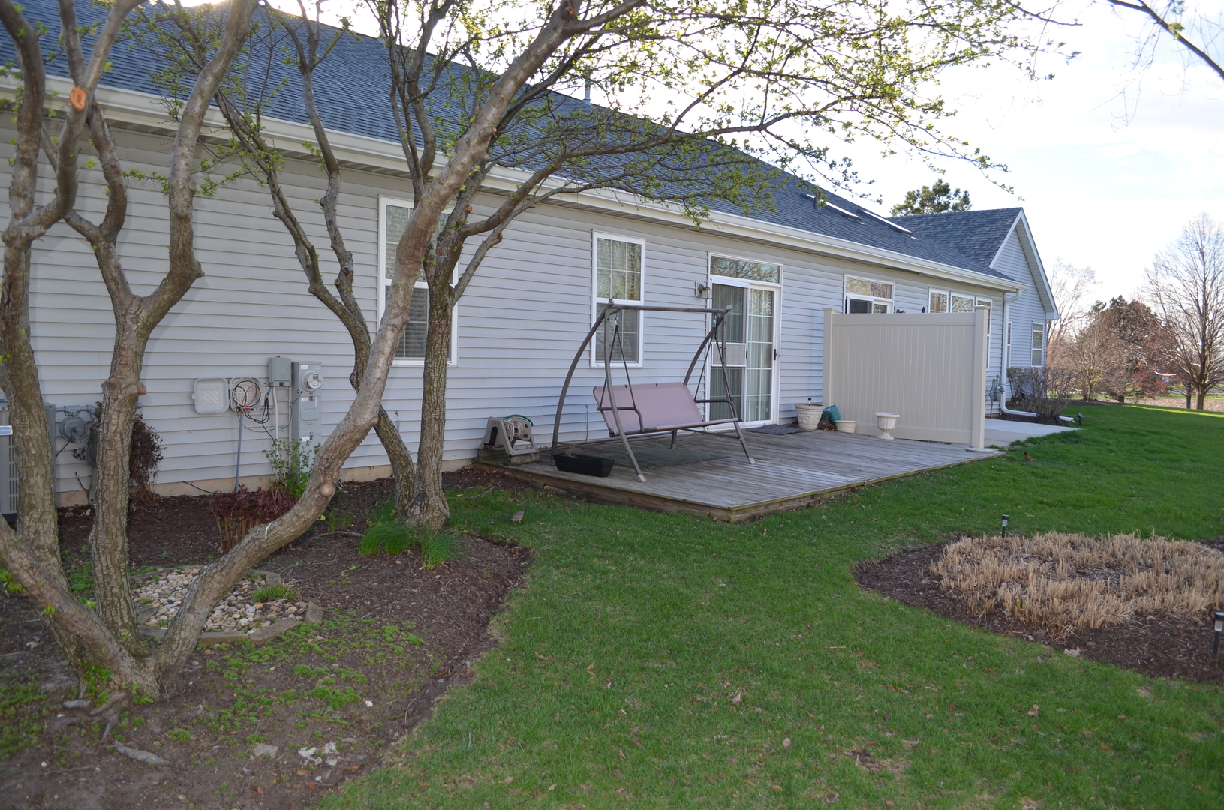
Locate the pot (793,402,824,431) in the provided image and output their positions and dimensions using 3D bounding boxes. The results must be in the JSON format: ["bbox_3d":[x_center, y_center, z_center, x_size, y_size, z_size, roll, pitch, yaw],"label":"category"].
[{"bbox_3d":[2.803,0.174,13.000,0.425,0.365,0.425,2,3,11],"label":"pot"}]

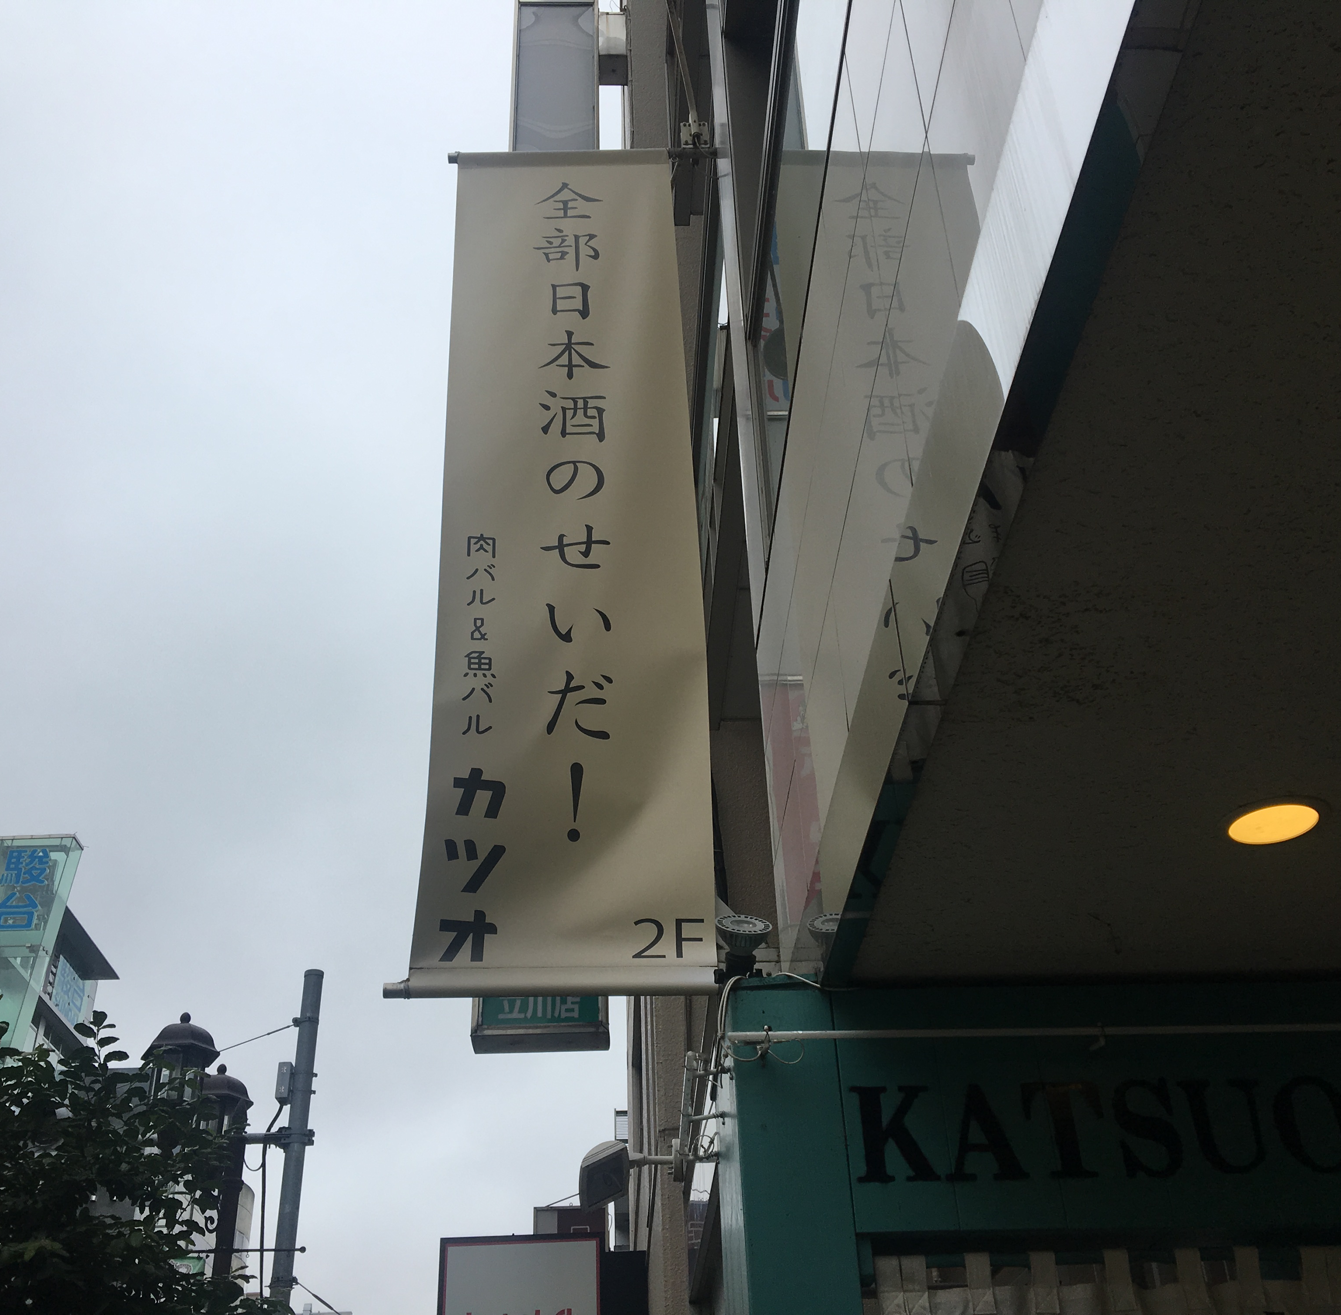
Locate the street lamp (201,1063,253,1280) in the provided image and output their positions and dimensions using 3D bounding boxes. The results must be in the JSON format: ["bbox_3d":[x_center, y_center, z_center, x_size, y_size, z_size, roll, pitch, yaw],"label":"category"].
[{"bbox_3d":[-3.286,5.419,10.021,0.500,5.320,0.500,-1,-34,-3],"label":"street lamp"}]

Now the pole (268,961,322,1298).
[{"bbox_3d":[-3.278,5.897,12.199,0.190,6.940,0.190,-1,-34,-3],"label":"pole"}]

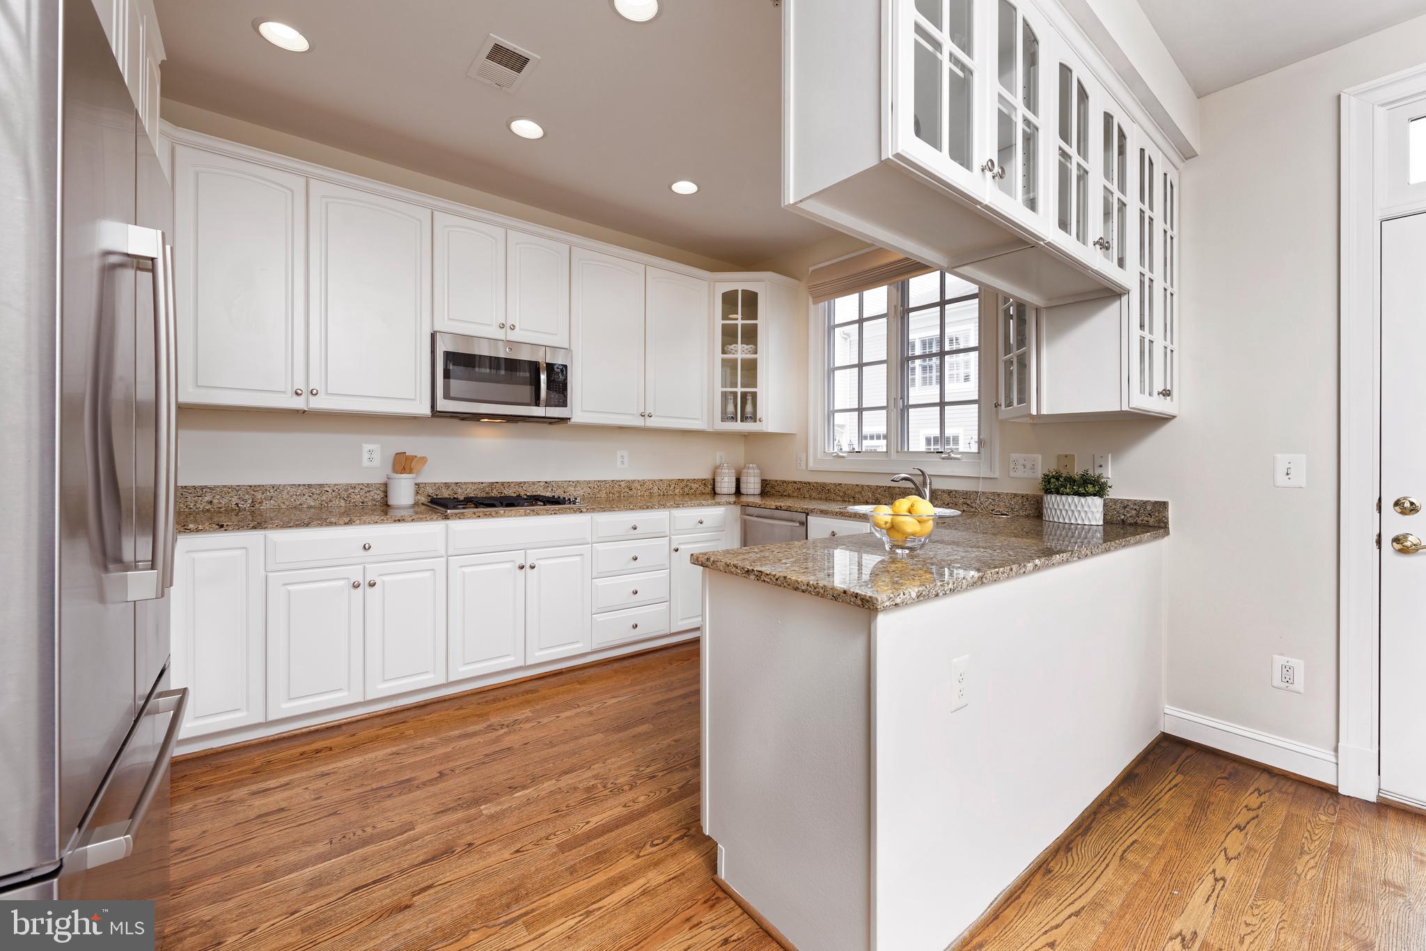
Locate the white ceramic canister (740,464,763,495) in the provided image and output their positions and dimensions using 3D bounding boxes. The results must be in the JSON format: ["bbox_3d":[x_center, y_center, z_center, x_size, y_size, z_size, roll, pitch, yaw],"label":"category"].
[{"bbox_3d":[0.294,0.032,4.280,0.160,0.243,0.160,0,1,0],"label":"white ceramic canister"}]

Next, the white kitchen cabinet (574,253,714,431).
[{"bbox_3d":[-0.530,-0.854,3.770,1.060,1.070,0.330,0,1,-38],"label":"white kitchen cabinet"}]

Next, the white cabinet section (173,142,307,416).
[{"bbox_3d":[-2.153,-0.841,2.559,0.439,1.068,0.330,0,1,-38],"label":"white cabinet section"}]

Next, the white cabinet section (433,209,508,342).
[{"bbox_3d":[-1.415,-1.072,3.135,0.382,0.617,0.330,0,1,-38],"label":"white cabinet section"}]

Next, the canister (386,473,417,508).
[{"bbox_3d":[-1.691,0.076,3.013,0.142,0.168,0.142,0,1,-39],"label":"canister"}]

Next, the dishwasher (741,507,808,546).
[{"bbox_3d":[0.613,0.648,3.734,0.600,0.850,0.598,0,1,-39],"label":"dishwasher"}]

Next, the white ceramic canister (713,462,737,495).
[{"bbox_3d":[0.099,0.028,4.280,0.160,0.243,0.160,0,1,-38],"label":"white ceramic canister"}]

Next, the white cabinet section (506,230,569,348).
[{"bbox_3d":[-1.115,-1.074,3.369,0.380,0.617,0.330,0,1,-38],"label":"white cabinet section"}]

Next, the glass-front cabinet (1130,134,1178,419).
[{"bbox_3d":[1.651,-0.771,2.324,0.620,1.060,0.340,0,1,-38],"label":"glass-front cabinet"}]

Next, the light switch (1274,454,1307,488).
[{"bbox_3d":[2.262,-0.017,2.176,0.018,0.127,0.085,0,1,-39],"label":"light switch"}]

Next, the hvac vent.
[{"bbox_3d":[-0.847,-1.639,2.234,0.195,0.020,0.290,0,1,-39],"label":"hvac vent"}]

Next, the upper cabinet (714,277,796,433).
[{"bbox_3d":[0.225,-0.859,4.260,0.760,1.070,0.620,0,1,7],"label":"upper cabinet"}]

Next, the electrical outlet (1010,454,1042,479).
[{"bbox_3d":[1.619,-0.045,2.877,0.009,0.120,0.153,0,1,-38],"label":"electrical outlet"}]

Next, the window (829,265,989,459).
[{"bbox_3d":[1.177,-0.743,3.596,0.100,1.280,1.155,0,1,-39],"label":"window"}]

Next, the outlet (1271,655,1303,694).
[{"bbox_3d":[2.261,0.783,2.183,0.012,0.125,0.085,0,1,-39],"label":"outlet"}]

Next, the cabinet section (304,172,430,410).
[{"bbox_3d":[-1.773,-0.844,2.857,0.526,1.068,0.330,0,1,-38],"label":"cabinet section"}]

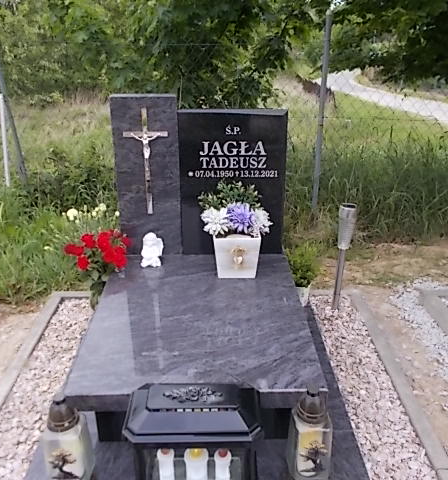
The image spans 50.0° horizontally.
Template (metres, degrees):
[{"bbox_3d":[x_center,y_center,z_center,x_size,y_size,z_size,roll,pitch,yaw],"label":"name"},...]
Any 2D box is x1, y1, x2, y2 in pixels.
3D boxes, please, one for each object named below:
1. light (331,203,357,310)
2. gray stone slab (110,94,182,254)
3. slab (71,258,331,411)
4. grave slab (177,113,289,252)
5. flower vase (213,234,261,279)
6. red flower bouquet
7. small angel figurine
[{"bbox_3d":[0.556,0.098,2.264,0.079,0.546,0.079,0,24,-1],"label":"light"},{"bbox_3d":[-0.331,-0.270,2.125,0.274,0.708,0.083,0,24,-1],"label":"gray stone slab"},{"bbox_3d":[-0.091,0.272,1.868,0.780,0.064,0.991,0,24,-1],"label":"slab"},{"bbox_3d":[0.038,-0.245,2.143,0.463,0.650,0.083,0,24,-1],"label":"grave slab"},{"bbox_3d":[0.056,0.043,2.067,0.191,0.189,0.185,0,24,-1],"label":"flower vase"},{"bbox_3d":[-0.570,0.133,2.168,0.278,0.385,0.239,0,24,-1],"label":"red flower bouquet"},{"bbox_3d":[-0.317,0.036,2.123,0.099,0.153,0.075,0,24,-1],"label":"small angel figurine"}]

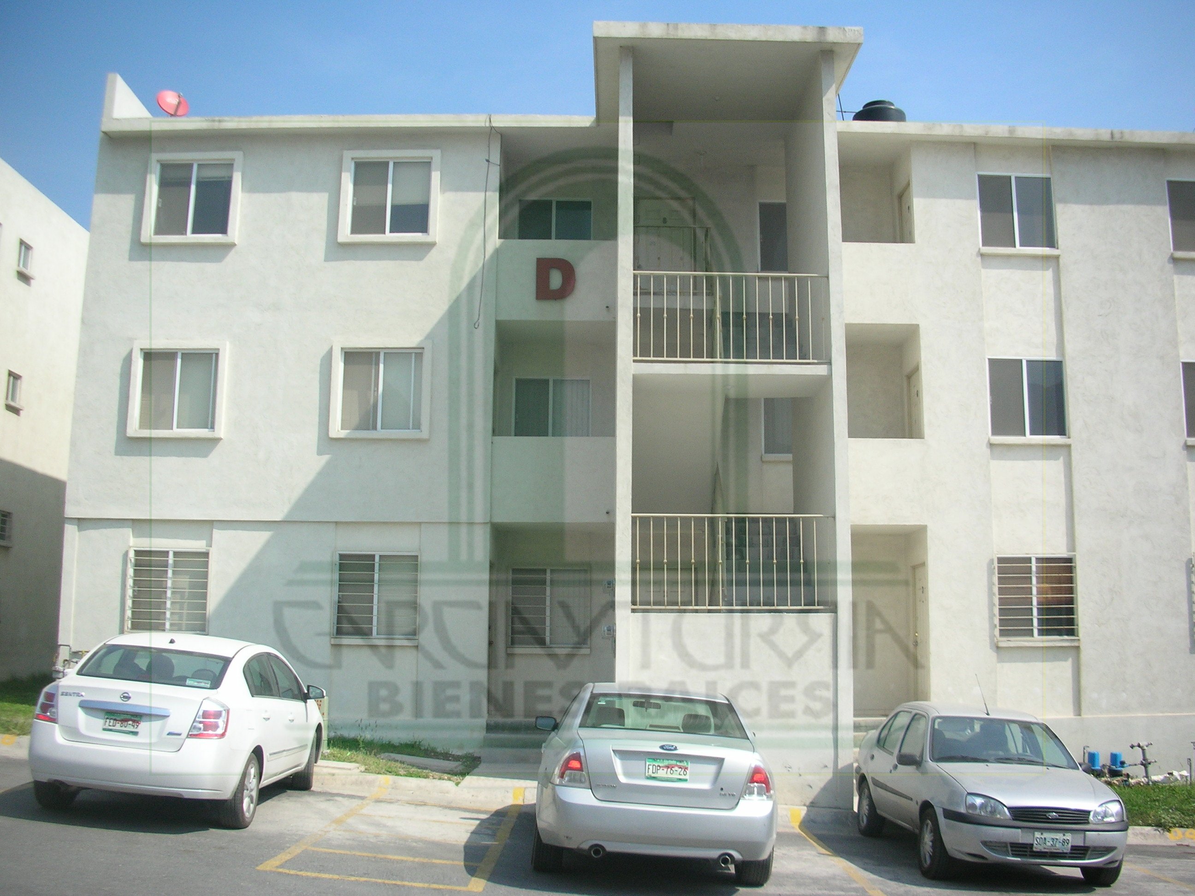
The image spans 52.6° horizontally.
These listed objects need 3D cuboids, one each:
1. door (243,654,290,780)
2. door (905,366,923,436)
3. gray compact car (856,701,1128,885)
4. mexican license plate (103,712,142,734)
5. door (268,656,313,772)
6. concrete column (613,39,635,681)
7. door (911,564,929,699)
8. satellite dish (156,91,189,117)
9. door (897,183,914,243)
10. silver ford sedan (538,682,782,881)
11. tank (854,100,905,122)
[{"bbox_3d":[-3.019,2.461,10.987,0.250,1.130,1.050,7,-9,-2],"label":"door"},{"bbox_3d":[4.710,-0.087,17.869,0.060,2.100,0.820,1,-10,-1],"label":"door"},{"bbox_3d":[3.604,3.211,11.623,1.670,1.410,4.140,2,-10,0],"label":"gray compact car"},{"bbox_3d":[-3.651,2.119,9.286,0.300,0.150,0.015,5,-13,-2],"label":"mexican license plate"},{"bbox_3d":[-3.063,2.624,12.024,0.250,1.130,1.100,7,-9,-2],"label":"door"},{"bbox_3d":[0.306,-0.469,13.640,0.180,8.500,0.200,1,-9,-1],"label":"concrete column"},{"bbox_3d":[4.344,2.605,16.250,0.090,2.050,0.820,1,-9,-1],"label":"door"},{"bbox_3d":[-6.706,-5.496,19.159,0.540,0.540,0.300,8,-26,-37],"label":"satellite dish"},{"bbox_3d":[4.732,-2.918,18.355,0.060,2.100,0.820,1,-10,-1],"label":"door"},{"bbox_3d":[0.433,2.750,10.418,1.900,1.450,4.830,4,-10,0],"label":"silver ford sedan"},{"bbox_3d":[4.645,-5.206,19.834,0.880,1.040,0.880,1,-10,-1],"label":"tank"}]

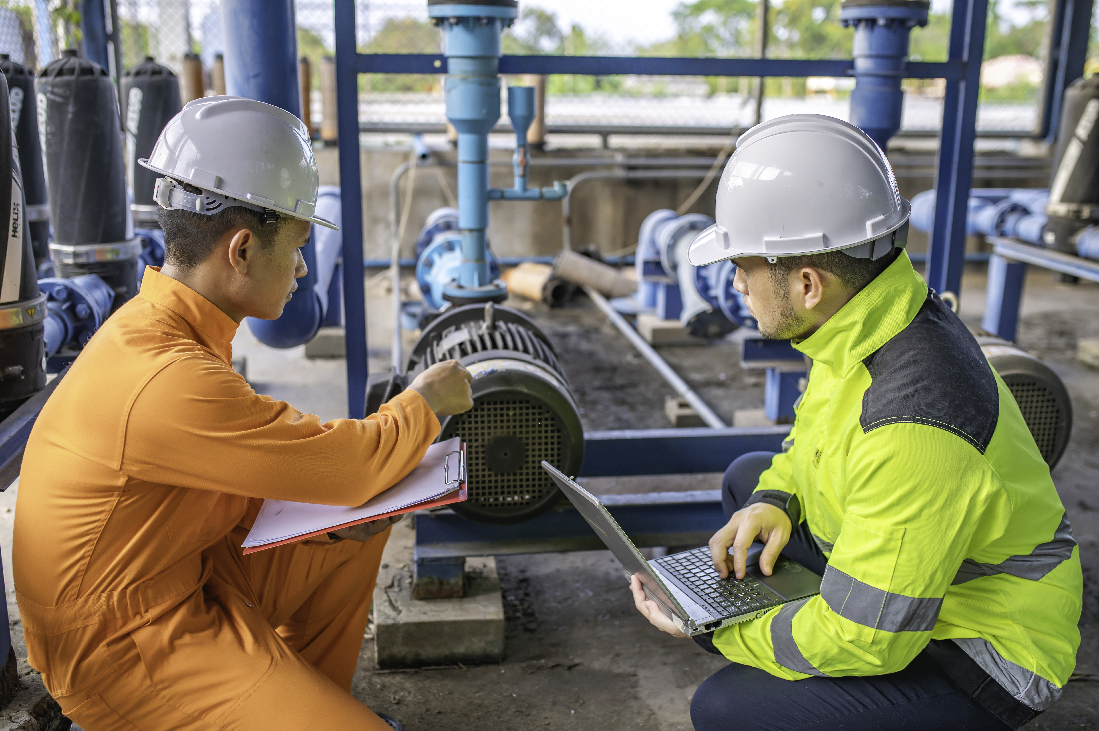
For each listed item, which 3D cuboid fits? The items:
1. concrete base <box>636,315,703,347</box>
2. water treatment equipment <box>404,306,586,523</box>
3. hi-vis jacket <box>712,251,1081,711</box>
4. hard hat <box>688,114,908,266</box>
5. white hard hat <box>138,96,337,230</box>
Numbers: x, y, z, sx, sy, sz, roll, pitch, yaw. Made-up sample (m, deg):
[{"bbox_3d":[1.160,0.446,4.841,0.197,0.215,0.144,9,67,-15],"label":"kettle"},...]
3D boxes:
[{"bbox_3d":[0.586,-0.178,5.082,0.260,0.078,0.300,-1,14,-8],"label":"concrete base"},{"bbox_3d":[-0.120,0.088,2.251,0.350,0.370,0.560,-1,14,-8],"label":"water treatment equipment"},{"bbox_3d":[0.481,0.156,1.409,0.450,0.600,0.520,-2,12,26],"label":"hi-vis jacket"},{"bbox_3d":[0.307,-0.233,1.360,0.285,0.160,0.220,-9,0,34],"label":"hard hat"},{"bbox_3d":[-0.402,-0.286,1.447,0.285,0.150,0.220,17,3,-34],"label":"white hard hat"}]

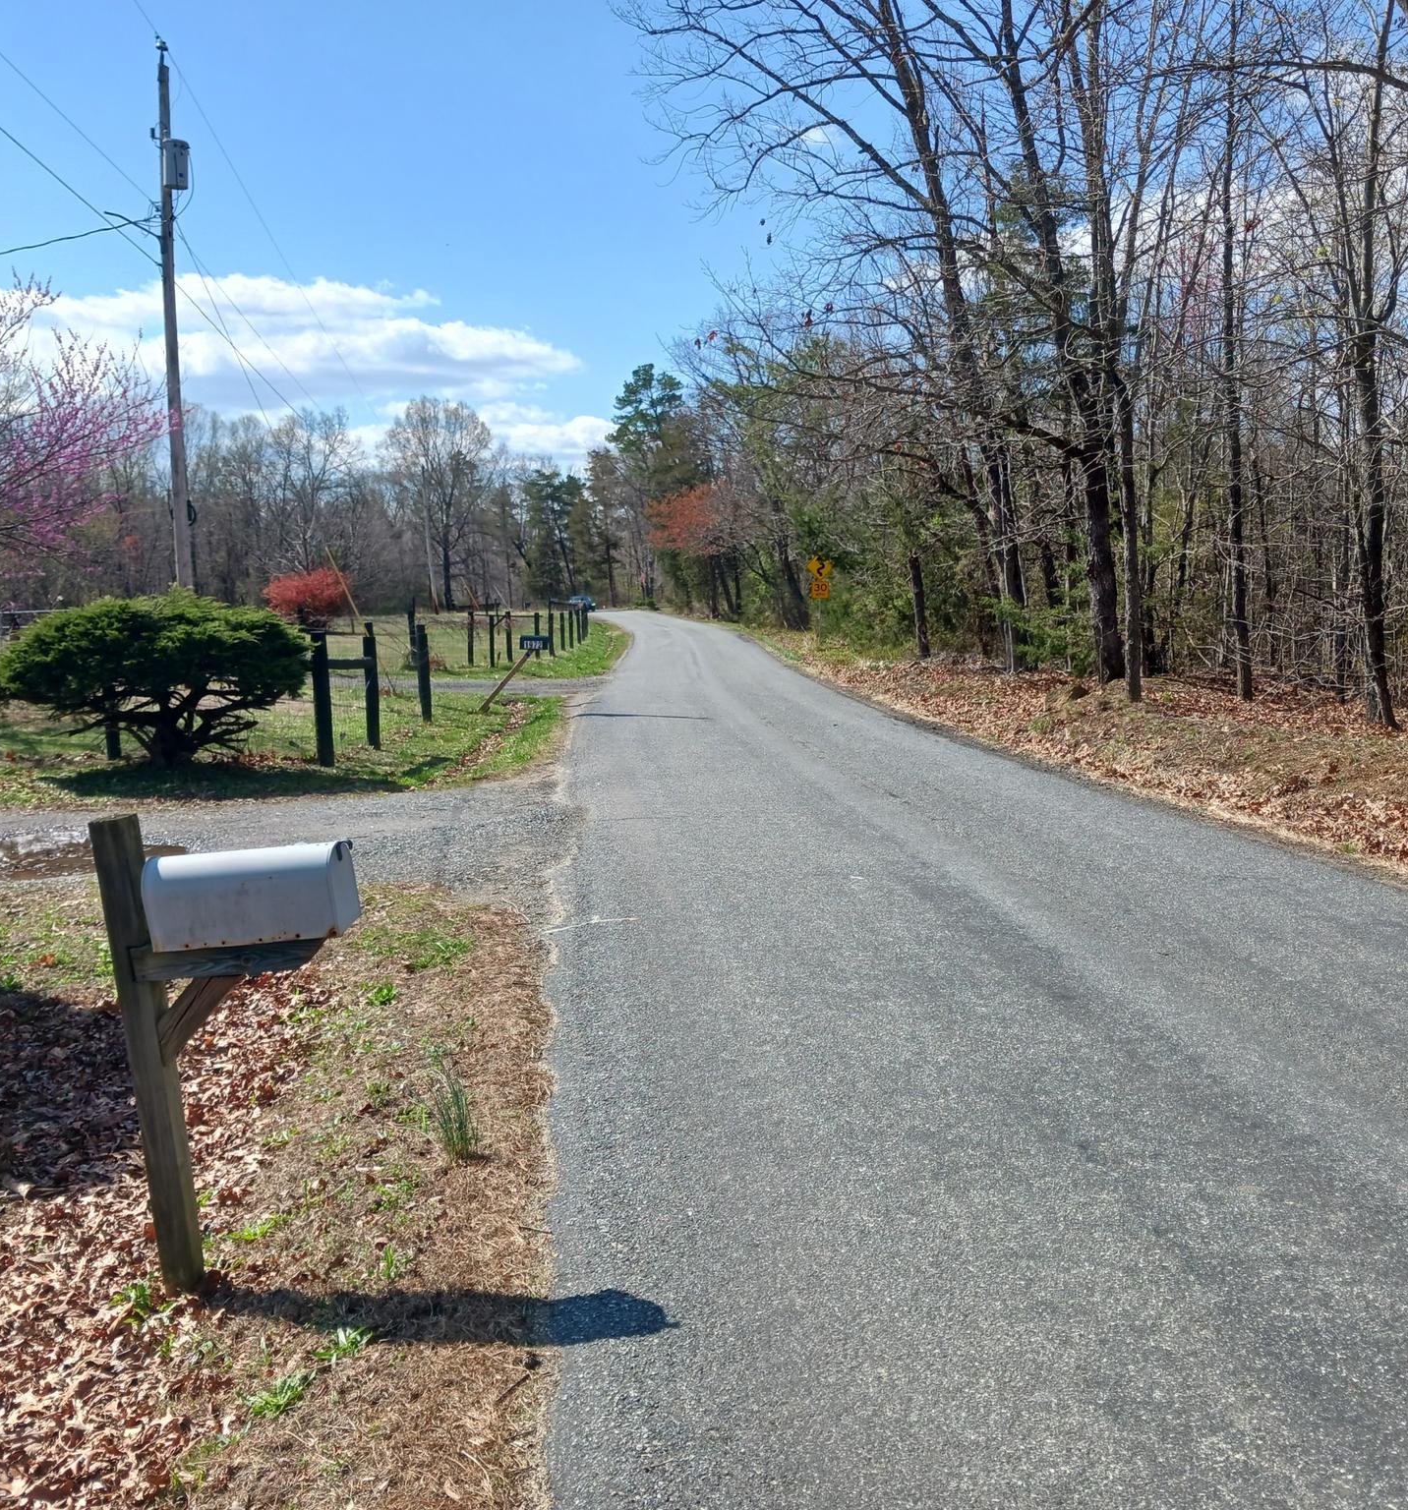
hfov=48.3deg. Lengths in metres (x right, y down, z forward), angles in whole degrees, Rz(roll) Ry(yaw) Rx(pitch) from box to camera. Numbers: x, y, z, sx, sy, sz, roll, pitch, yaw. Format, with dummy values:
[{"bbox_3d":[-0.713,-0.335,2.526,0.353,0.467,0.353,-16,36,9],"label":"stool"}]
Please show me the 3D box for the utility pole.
[{"bbox_3d":[-8.171,-5.782,24.470,0.480,10.287,0.380,0,6,0],"label":"utility pole"}]

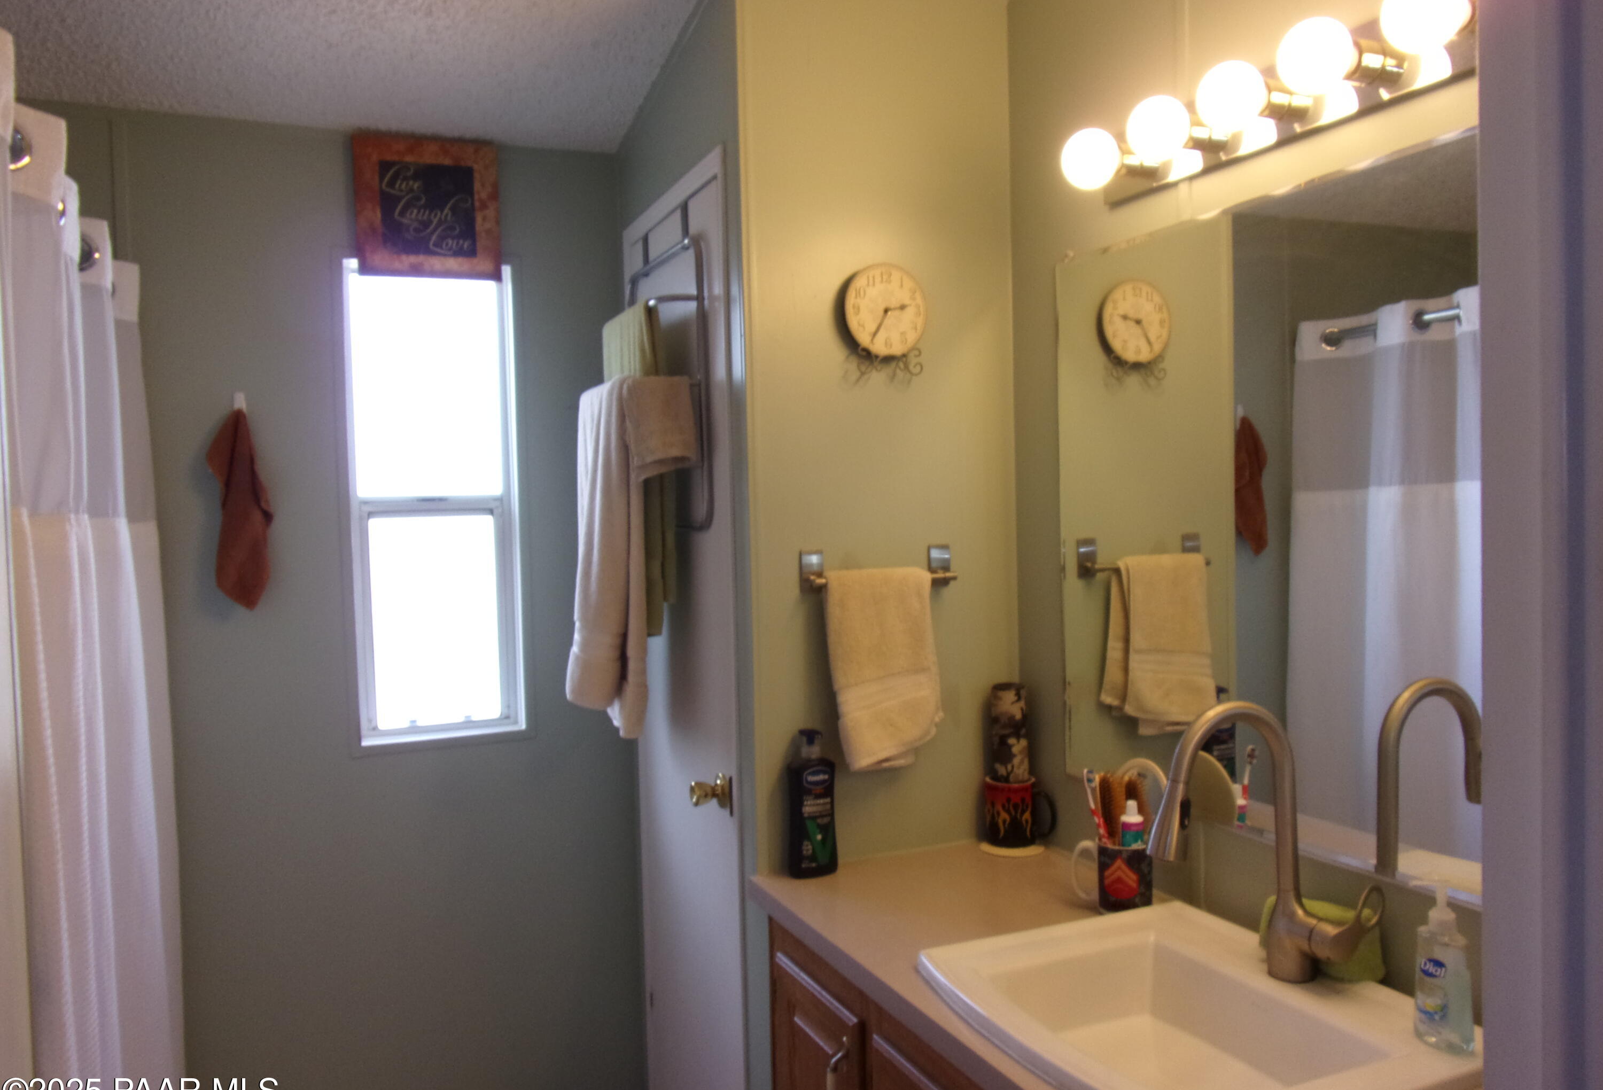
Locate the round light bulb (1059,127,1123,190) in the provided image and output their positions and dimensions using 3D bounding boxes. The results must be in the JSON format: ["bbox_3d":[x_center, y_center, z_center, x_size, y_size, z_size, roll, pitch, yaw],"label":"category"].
[{"bbox_3d":[0.414,-0.552,1.593,0.090,0.086,0.086,-1,2,0],"label":"round light bulb"}]

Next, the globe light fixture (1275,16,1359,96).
[{"bbox_3d":[0.597,-0.568,1.294,0.082,0.082,0.082,-2,2,-26],"label":"globe light fixture"}]

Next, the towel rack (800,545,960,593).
[{"bbox_3d":[0.140,0.040,1.839,0.279,0.070,0.055,-2,2,-25],"label":"towel rack"}]

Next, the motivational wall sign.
[{"bbox_3d":[-0.742,-0.669,2.220,0.272,0.274,0.025,-2,2,-26],"label":"motivational wall sign"}]

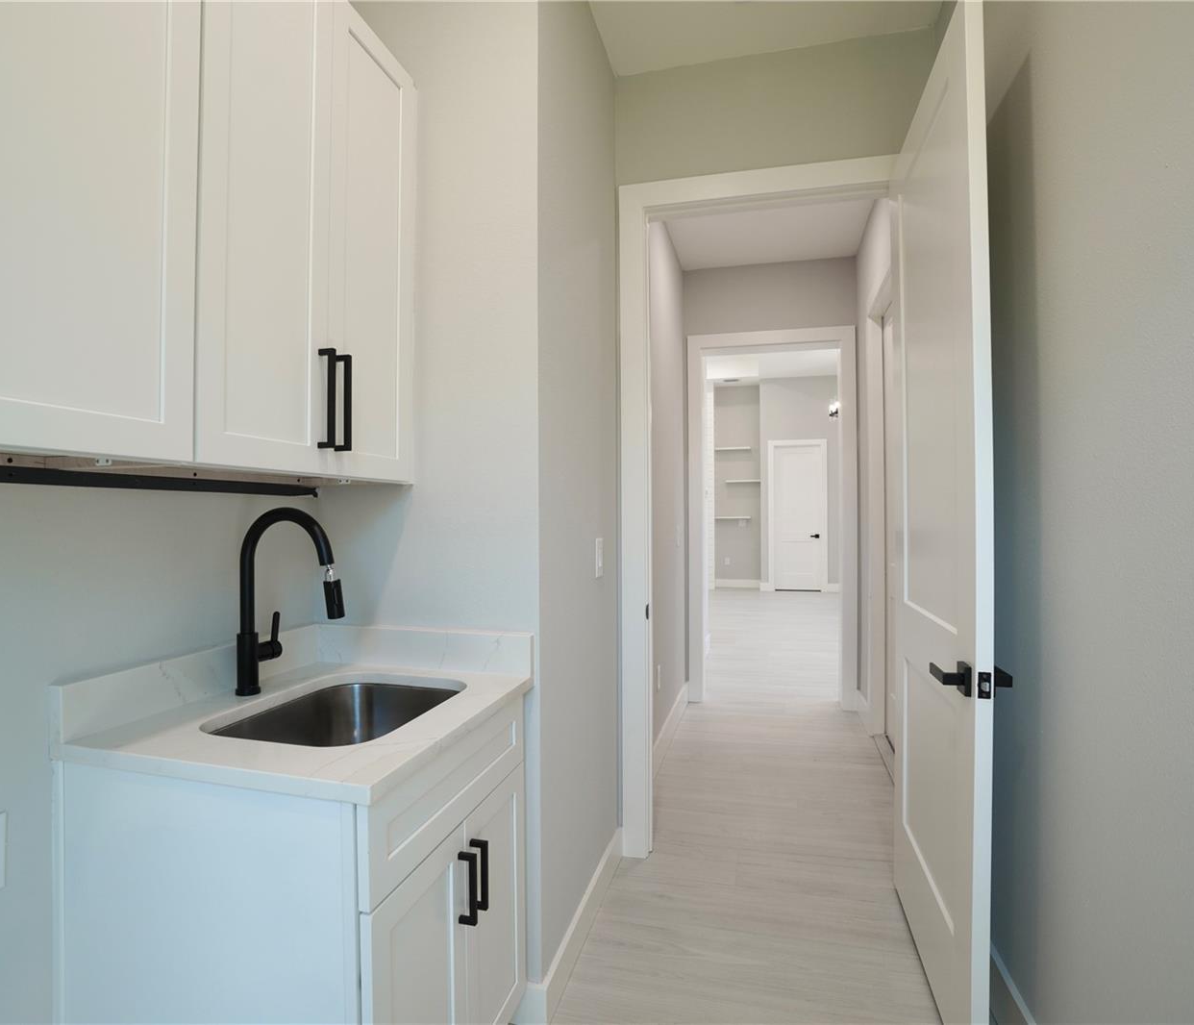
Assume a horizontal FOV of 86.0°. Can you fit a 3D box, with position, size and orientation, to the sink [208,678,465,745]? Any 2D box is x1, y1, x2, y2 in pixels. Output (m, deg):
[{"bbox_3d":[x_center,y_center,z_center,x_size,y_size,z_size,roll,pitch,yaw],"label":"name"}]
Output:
[{"bbox_3d":[-0.539,0.553,1.416,0.420,0.205,0.525,0,0,15],"label":"sink"}]

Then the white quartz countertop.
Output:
[{"bbox_3d":[-0.584,0.386,1.413,0.683,0.136,0.692,0,0,15],"label":"white quartz countertop"}]

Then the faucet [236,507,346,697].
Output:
[{"bbox_3d":[-0.698,0.208,1.503,0.287,0.434,0.111,0,0,15],"label":"faucet"}]

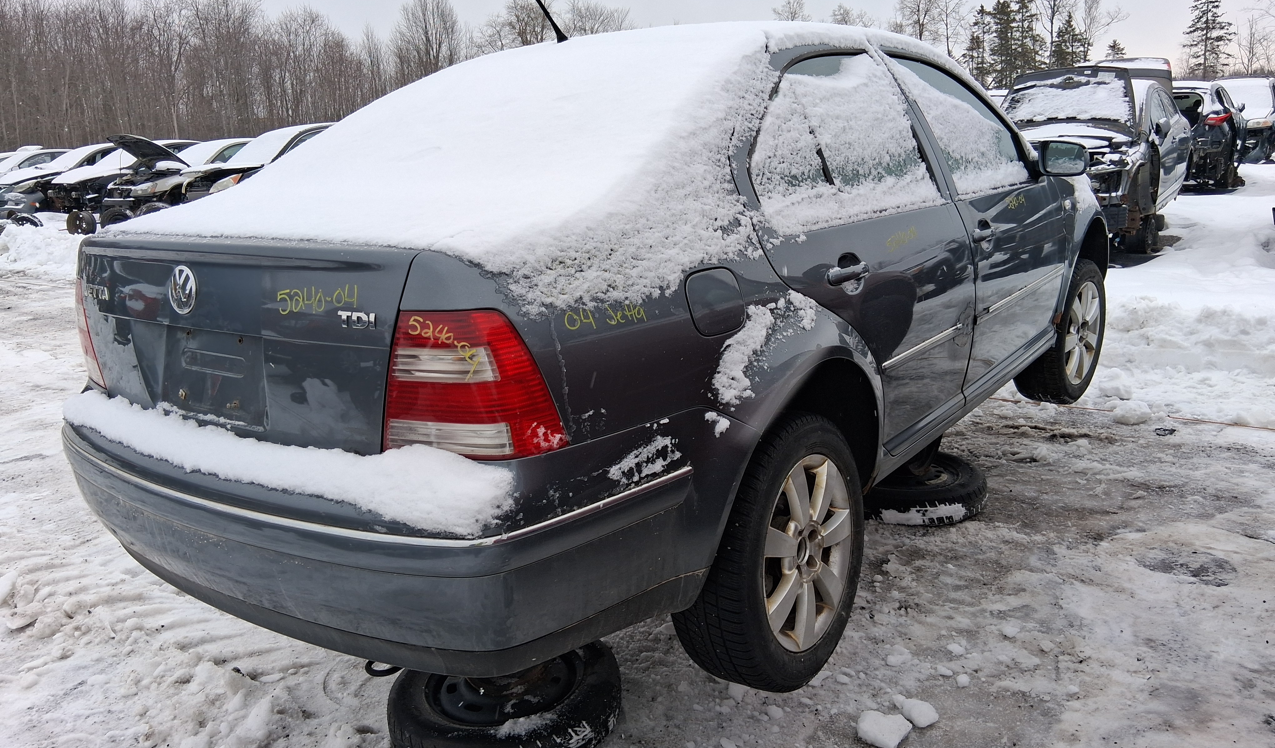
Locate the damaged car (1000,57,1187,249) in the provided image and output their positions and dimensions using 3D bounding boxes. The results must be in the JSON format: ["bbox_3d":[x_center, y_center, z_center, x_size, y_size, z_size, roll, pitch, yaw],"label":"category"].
[{"bbox_3d":[5.530,-2.668,11.650,1.800,1.850,4.400,7,19,36],"label":"damaged car"}]

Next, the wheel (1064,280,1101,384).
[{"bbox_3d":[1.844,-0.180,4.116,0.180,0.440,0.440,9,18,41],"label":"wheel"}]

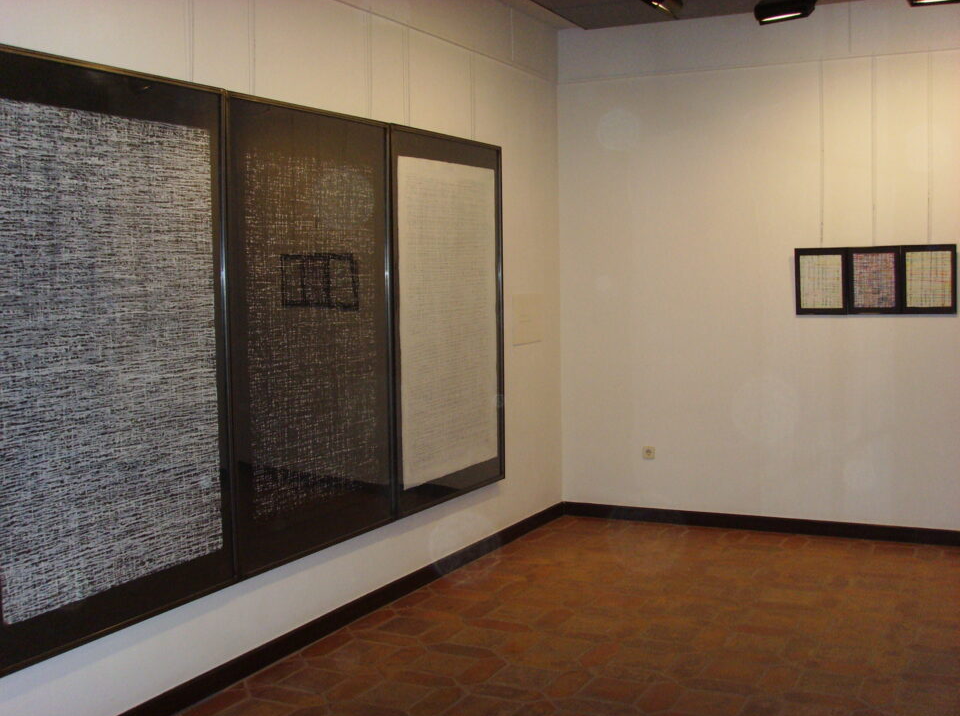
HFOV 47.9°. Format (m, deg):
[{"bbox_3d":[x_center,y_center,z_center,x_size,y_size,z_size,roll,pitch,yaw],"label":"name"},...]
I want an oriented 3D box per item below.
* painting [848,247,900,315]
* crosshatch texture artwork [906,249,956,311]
[{"bbox_3d":[2.207,-0.435,6.044,0.287,0.383,0.025,1,5,27],"label":"painting"},{"bbox_3d":[2.513,-0.438,6.052,0.278,0.365,0.030,1,5,23],"label":"crosshatch texture artwork"}]

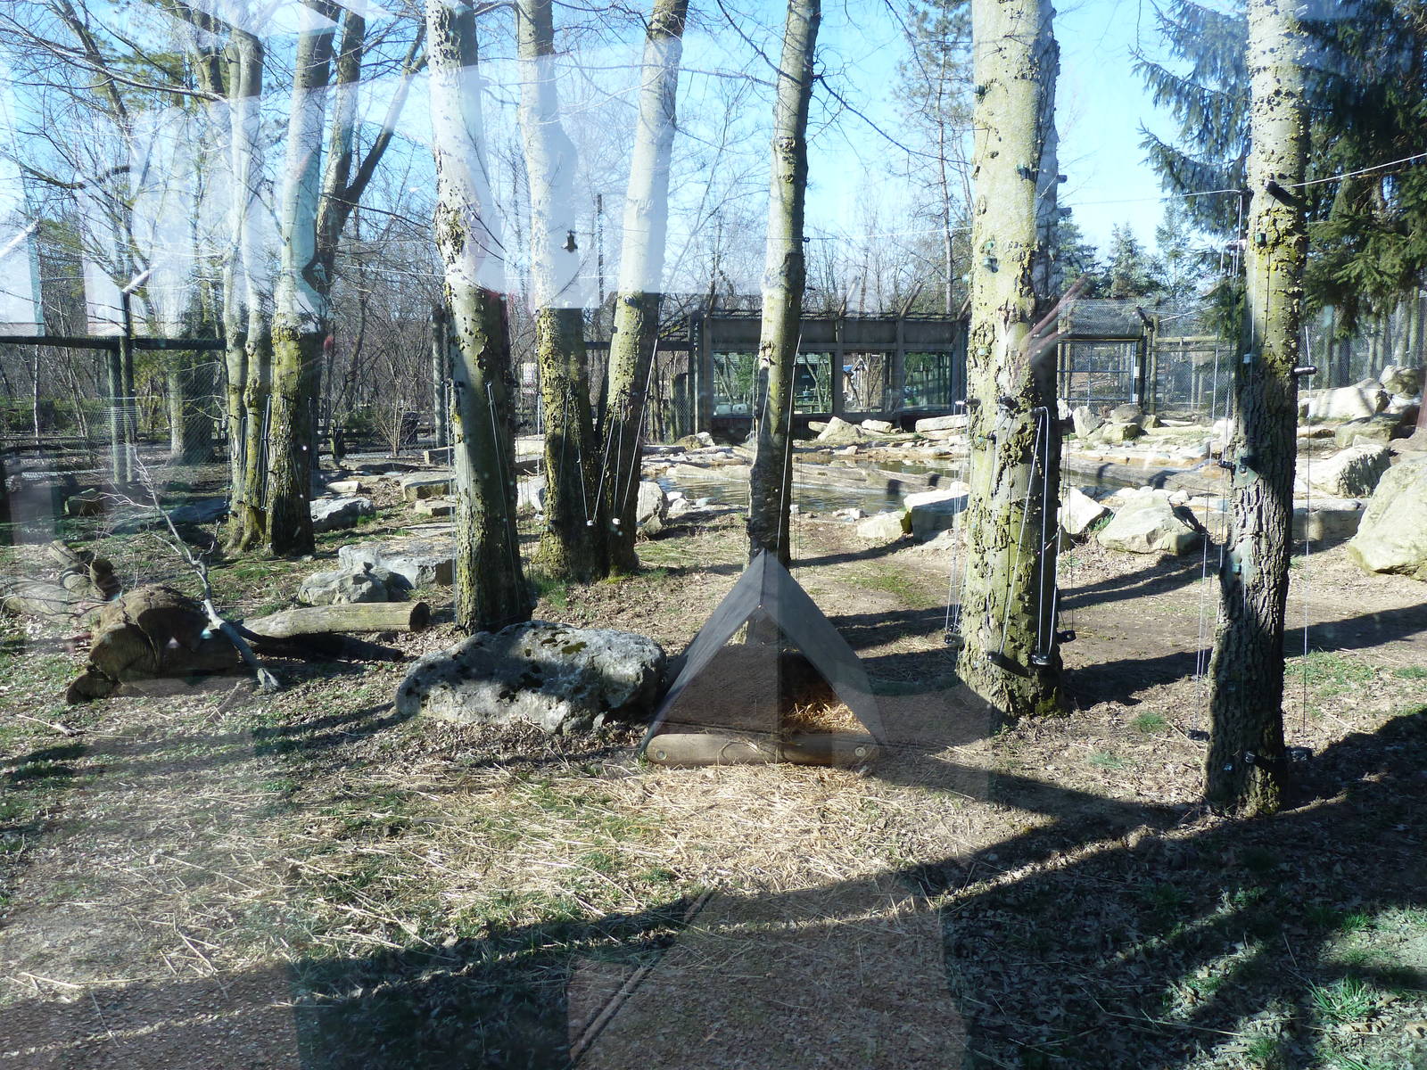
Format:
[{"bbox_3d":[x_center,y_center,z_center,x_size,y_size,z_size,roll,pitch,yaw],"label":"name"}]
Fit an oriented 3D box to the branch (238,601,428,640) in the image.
[{"bbox_3d":[-2.589,0.583,7.050,1.240,0.220,0.240,0,7,-3],"label":"branch"}]

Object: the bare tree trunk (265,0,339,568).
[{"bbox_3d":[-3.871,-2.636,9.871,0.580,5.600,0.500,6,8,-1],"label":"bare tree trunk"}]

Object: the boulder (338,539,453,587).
[{"bbox_3d":[-2.842,0.236,9.300,1.050,0.340,0.800,-1,7,-11],"label":"boulder"}]

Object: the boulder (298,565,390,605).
[{"bbox_3d":[-2.950,0.397,8.250,0.700,0.310,0.500,-2,7,-14],"label":"boulder"}]

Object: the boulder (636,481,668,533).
[{"bbox_3d":[-0.761,-0.311,11.468,0.513,0.571,0.487,0,8,0],"label":"boulder"}]

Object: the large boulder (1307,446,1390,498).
[{"bbox_3d":[8.157,-0.816,13.316,0.956,0.678,0.669,0,8,0],"label":"large boulder"}]

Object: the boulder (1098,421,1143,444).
[{"bbox_3d":[9.629,-2.429,24.399,0.958,0.545,0.718,0,8,0],"label":"boulder"}]

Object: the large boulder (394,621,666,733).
[{"bbox_3d":[-0.896,0.670,5.073,1.250,0.400,0.690,2,8,14],"label":"large boulder"}]

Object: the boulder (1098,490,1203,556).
[{"bbox_3d":[4.520,-0.122,10.700,1.020,0.580,0.750,2,7,19],"label":"boulder"}]

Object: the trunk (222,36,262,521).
[{"bbox_3d":[-4.719,-2.591,10.300,0.380,4.750,0.380,0,7,-19],"label":"trunk"}]

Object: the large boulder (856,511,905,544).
[{"bbox_3d":[1.739,-0.082,10.693,0.512,0.345,0.384,0,8,0],"label":"large boulder"}]

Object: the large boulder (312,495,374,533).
[{"bbox_3d":[-4.216,-0.239,11.529,0.796,0.394,0.517,0,8,0],"label":"large boulder"}]

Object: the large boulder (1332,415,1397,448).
[{"bbox_3d":[11.718,-1.851,18.500,1.100,0.550,0.800,4,8,27],"label":"large boulder"}]

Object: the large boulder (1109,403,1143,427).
[{"bbox_3d":[10.059,-2.924,25.138,0.790,0.592,0.593,0,8,0],"label":"large boulder"}]

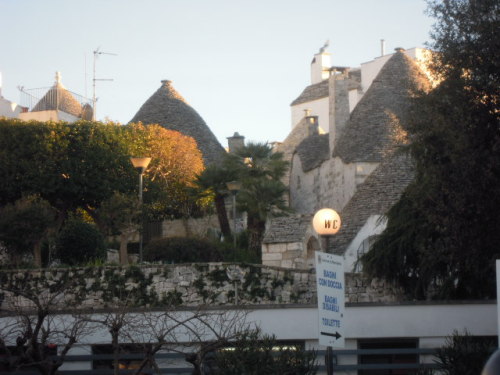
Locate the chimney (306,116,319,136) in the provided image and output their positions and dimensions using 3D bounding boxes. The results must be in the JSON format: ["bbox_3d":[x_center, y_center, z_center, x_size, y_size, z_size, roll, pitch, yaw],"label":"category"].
[{"bbox_3d":[2.503,-2.443,81.000,0.480,0.800,0.480,1,-5,-20],"label":"chimney"}]

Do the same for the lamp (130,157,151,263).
[{"bbox_3d":[-3.153,0.680,58.500,0.570,3.200,0.570,0,-5,0],"label":"lamp"}]

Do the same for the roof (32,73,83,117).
[{"bbox_3d":[-9.234,-4.365,97.000,2.700,2.300,2.700,0,-5,0],"label":"roof"}]

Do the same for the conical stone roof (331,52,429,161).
[{"bbox_3d":[5.506,-3.025,76.000,4.900,4.200,4.900,0,-5,0],"label":"conical stone roof"}]

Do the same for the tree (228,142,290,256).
[{"bbox_3d":[0.348,0.476,74.000,2.400,4.200,2.400,0,-5,0],"label":"tree"}]

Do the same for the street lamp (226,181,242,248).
[{"bbox_3d":[-0.560,1.191,73.000,0.570,3.000,0.570,0,-5,0],"label":"street lamp"}]

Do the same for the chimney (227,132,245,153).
[{"bbox_3d":[-0.624,-1.914,87.000,0.760,0.900,0.760,1,-5,-10],"label":"chimney"}]

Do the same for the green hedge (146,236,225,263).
[{"bbox_3d":[-1.992,1.901,61.500,2.450,0.850,1.400,0,-5,0],"label":"green hedge"}]

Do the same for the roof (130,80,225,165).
[{"bbox_3d":[-3.427,-2.534,84.000,5.200,3.800,5.200,0,-5,0],"label":"roof"}]

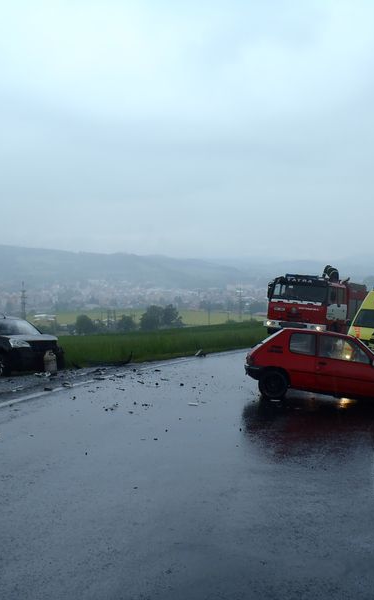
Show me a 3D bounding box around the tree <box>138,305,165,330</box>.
[{"bbox_3d":[-12.262,6.575,230.000,9.300,10.200,9.000,1,0,3],"label":"tree"}]

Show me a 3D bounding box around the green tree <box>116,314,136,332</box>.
[{"bbox_3d":[-21.859,8.530,230.000,7.100,7.200,6.900,1,0,3],"label":"green tree"}]

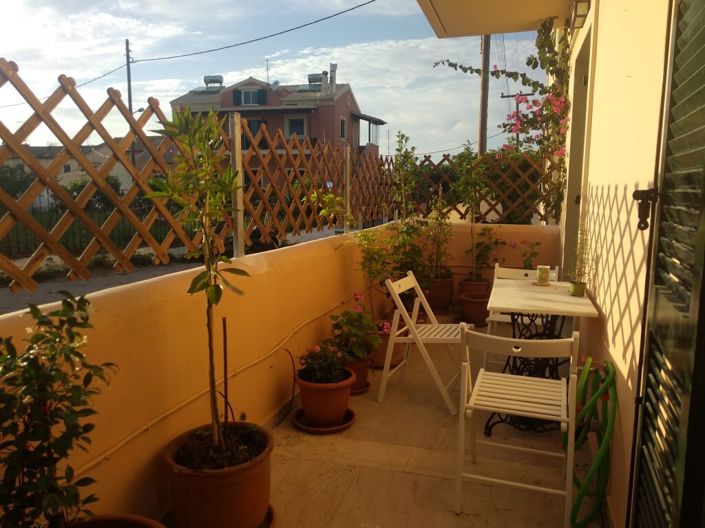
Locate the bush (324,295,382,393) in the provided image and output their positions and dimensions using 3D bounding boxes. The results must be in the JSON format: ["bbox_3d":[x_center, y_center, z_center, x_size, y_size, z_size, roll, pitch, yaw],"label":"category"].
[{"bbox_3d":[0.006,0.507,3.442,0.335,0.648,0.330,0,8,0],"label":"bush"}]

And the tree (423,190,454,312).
[{"bbox_3d":[0.891,-0.108,5.487,0.340,1.305,0.340,0,8,0],"label":"tree"}]

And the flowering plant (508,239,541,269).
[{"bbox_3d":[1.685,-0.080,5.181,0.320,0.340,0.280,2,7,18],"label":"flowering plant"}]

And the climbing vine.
[{"bbox_3d":[1.416,-1.354,5.125,1.250,1.860,0.500,2,7,18],"label":"climbing vine"}]

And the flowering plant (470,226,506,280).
[{"bbox_3d":[1.412,-0.103,5.530,0.400,0.578,0.360,2,7,18],"label":"flowering plant"}]

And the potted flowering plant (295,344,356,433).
[{"bbox_3d":[-0.158,0.684,3.056,0.345,0.450,0.345,-1,7,0],"label":"potted flowering plant"}]

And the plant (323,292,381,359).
[{"bbox_3d":[0.003,0.412,3.450,0.340,0.448,0.330,0,8,0],"label":"plant"}]

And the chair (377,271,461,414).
[{"bbox_3d":[0.491,0.473,3.392,0.510,0.775,0.440,2,8,24],"label":"chair"}]

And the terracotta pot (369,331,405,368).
[{"bbox_3d":[0.242,0.631,4.138,0.360,0.283,0.360,-1,7,0],"label":"terracotta pot"}]

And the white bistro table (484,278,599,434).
[{"bbox_3d":[1.026,0.532,2.950,0.495,0.735,0.840,2,8,17],"label":"white bistro table"}]

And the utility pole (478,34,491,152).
[{"bbox_3d":[3.448,-4.303,13.537,0.220,8.600,0.220,0,8,0],"label":"utility pole"}]

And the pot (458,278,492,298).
[{"bbox_3d":[1.257,0.373,5.453,0.310,0.360,0.310,0,8,0],"label":"pot"}]

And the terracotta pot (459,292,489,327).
[{"bbox_3d":[1.278,0.468,5.399,0.350,0.278,0.350,2,7,18],"label":"terracotta pot"}]

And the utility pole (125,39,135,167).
[{"bbox_3d":[-10.222,-5.816,24.432,0.200,8.600,0.200,0,8,0],"label":"utility pole"}]

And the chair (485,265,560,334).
[{"bbox_3d":[1.206,0.418,3.779,0.440,0.775,0.510,3,8,26],"label":"chair"}]

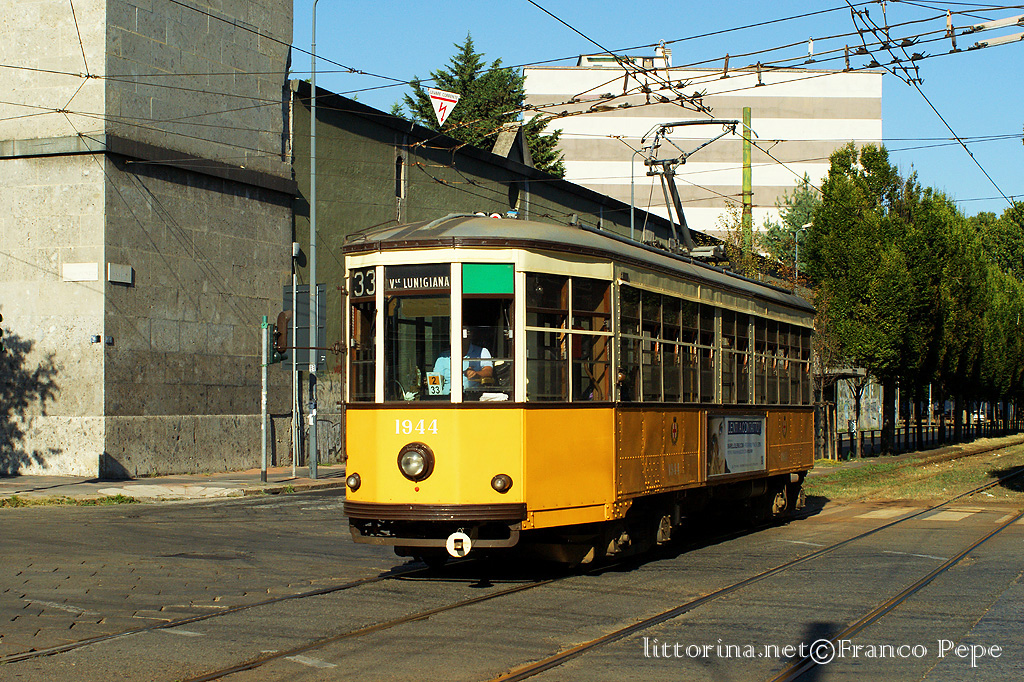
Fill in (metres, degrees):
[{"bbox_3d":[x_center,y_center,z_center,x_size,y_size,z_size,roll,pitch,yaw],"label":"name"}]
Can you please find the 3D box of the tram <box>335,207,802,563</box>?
[{"bbox_3d":[1.567,0.716,20.550,2.380,3.300,13.250,-1,-3,21],"label":"tram"}]

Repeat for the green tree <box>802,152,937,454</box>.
[{"bbox_3d":[12.293,-1.502,58.505,4.800,10.900,4.800,-1,-3,21],"label":"green tree"}]

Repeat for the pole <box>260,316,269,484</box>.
[{"bbox_3d":[-4.934,1.161,34.051,0.120,3.320,0.120,-1,-3,21],"label":"pole"}]

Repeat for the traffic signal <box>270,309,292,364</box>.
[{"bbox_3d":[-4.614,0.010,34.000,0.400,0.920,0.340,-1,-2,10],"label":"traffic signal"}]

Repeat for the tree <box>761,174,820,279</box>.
[{"bbox_3d":[17.472,-2.045,103.853,5.600,15.800,5.600,-1,-3,21],"label":"tree"}]

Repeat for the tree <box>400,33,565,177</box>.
[{"bbox_3d":[-1.252,-3.928,67.929,7.400,16.600,7.400,-1,-3,21],"label":"tree"}]

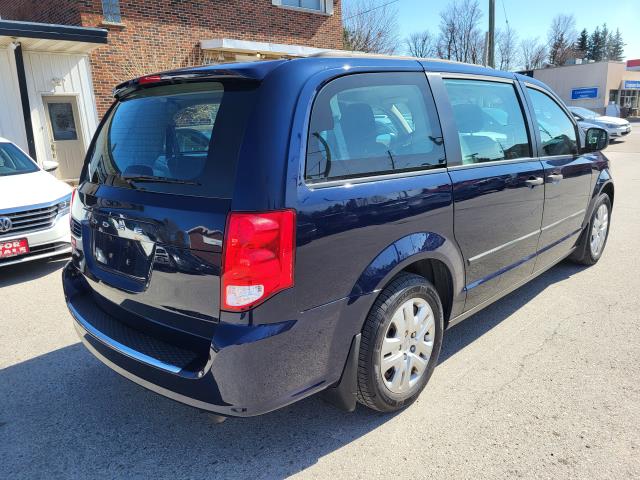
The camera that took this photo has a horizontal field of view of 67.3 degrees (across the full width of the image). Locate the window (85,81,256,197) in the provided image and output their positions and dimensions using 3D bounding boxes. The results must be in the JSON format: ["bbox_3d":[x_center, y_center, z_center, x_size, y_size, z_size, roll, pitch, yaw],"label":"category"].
[{"bbox_3d":[-0.751,-0.457,2.179,1.420,0.490,0.120,11,-7,43],"label":"window"}]

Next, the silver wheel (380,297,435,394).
[{"bbox_3d":[0.391,0.498,2.331,0.150,0.465,0.465,11,19,43],"label":"silver wheel"}]

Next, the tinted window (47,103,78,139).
[{"bbox_3d":[-6.482,-2.975,12.100,0.590,0.940,0.050,-12,16,-35],"label":"tinted window"}]

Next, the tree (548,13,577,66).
[{"bbox_3d":[26.341,-18.714,52.000,3.100,10.300,3.100,4,15,26],"label":"tree"}]

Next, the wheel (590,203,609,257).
[{"bbox_3d":[2.533,-0.098,4.460,0.150,0.465,0.465,11,19,43],"label":"wheel"}]

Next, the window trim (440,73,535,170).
[{"bbox_3d":[0.924,-0.643,2.590,1.070,0.480,0.080,-16,4,-44],"label":"window trim"}]

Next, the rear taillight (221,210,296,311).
[{"bbox_3d":[-0.216,0.078,1.617,0.240,0.380,0.210,11,19,43],"label":"rear taillight"}]

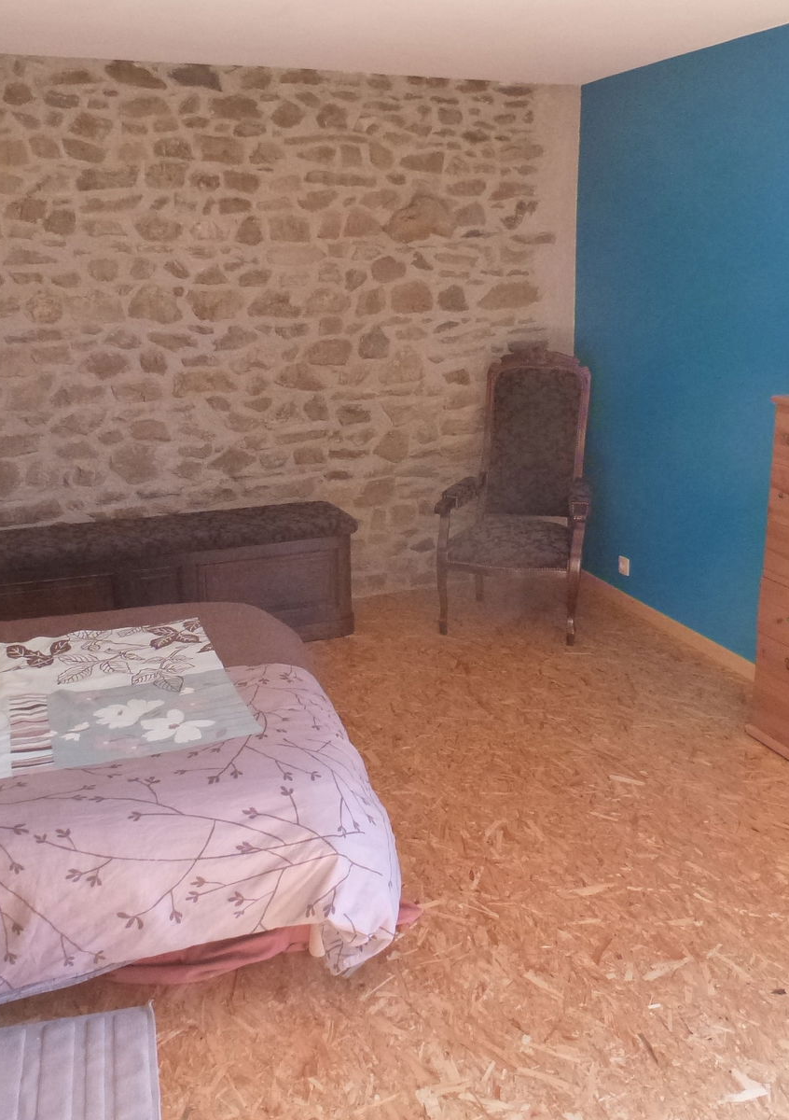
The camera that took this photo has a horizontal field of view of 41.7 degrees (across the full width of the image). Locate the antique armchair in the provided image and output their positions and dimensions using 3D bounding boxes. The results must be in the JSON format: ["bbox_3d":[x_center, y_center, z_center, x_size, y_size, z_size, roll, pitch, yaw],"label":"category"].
[{"bbox_3d":[0.594,-0.324,4.807,0.675,1.248,0.735,4,17,16],"label":"antique armchair"}]

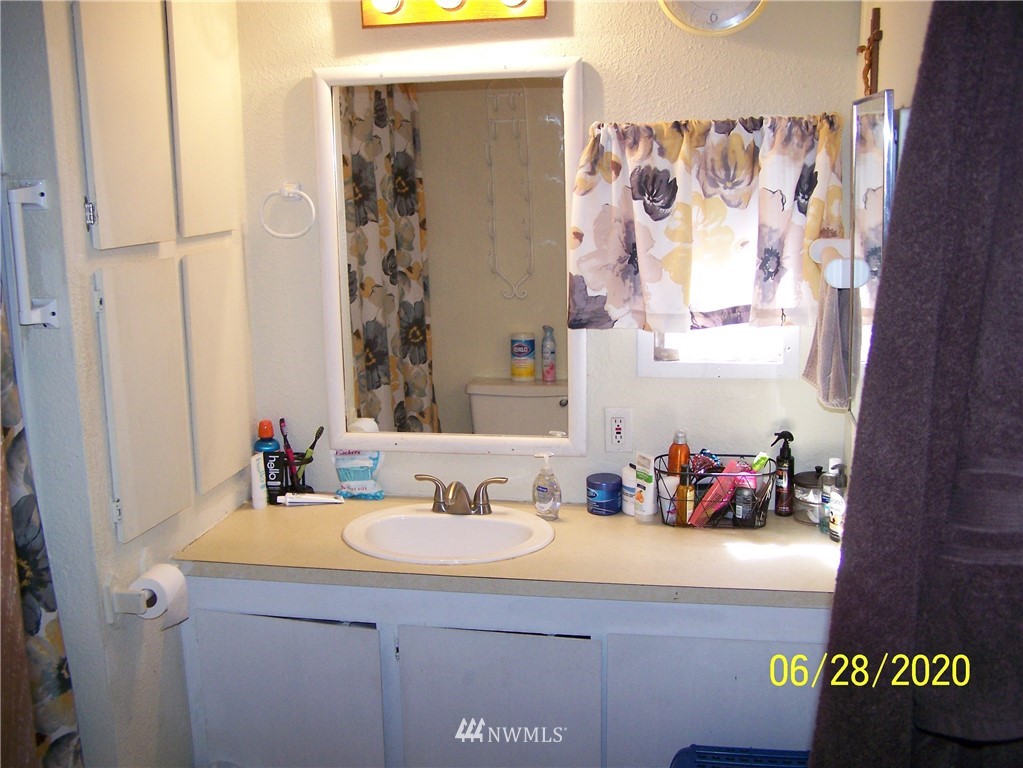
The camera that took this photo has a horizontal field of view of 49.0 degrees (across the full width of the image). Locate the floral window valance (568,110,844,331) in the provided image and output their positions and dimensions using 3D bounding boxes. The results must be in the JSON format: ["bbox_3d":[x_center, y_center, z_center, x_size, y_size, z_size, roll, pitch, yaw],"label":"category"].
[{"bbox_3d":[0.449,-0.372,2.655,0.632,0.498,0.090,1,11,11],"label":"floral window valance"}]

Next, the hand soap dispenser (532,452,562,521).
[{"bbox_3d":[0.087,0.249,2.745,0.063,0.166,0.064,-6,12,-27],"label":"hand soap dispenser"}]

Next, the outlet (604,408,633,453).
[{"bbox_3d":[0.272,0.117,2.834,0.070,0.115,0.009,1,11,11],"label":"outlet"}]

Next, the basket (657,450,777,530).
[{"bbox_3d":[0.490,0.262,2.706,0.288,0.140,0.195,1,11,11],"label":"basket"}]

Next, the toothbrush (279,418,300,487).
[{"bbox_3d":[-0.588,0.183,2.958,0.019,0.190,0.013,-6,10,26],"label":"toothbrush"}]

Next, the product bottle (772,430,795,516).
[{"bbox_3d":[0.663,0.216,2.743,0.058,0.210,0.046,-1,10,1],"label":"product bottle"}]

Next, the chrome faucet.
[{"bbox_3d":[-0.135,0.279,2.741,0.240,0.087,0.145,1,11,11],"label":"chrome faucet"}]

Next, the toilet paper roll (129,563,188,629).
[{"bbox_3d":[-0.738,0.443,2.359,0.092,0.100,0.092,1,11,11],"label":"toilet paper roll"}]

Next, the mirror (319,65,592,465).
[{"bbox_3d":[-0.149,-0.298,2.825,0.674,0.970,0.030,1,11,11],"label":"mirror"}]

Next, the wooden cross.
[{"bbox_3d":[0.713,-0.647,2.260,0.048,0.202,0.112,1,11,11],"label":"wooden cross"}]

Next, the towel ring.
[{"bbox_3d":[-0.567,-0.440,2.866,0.148,0.142,0.052,1,11,11],"label":"towel ring"}]

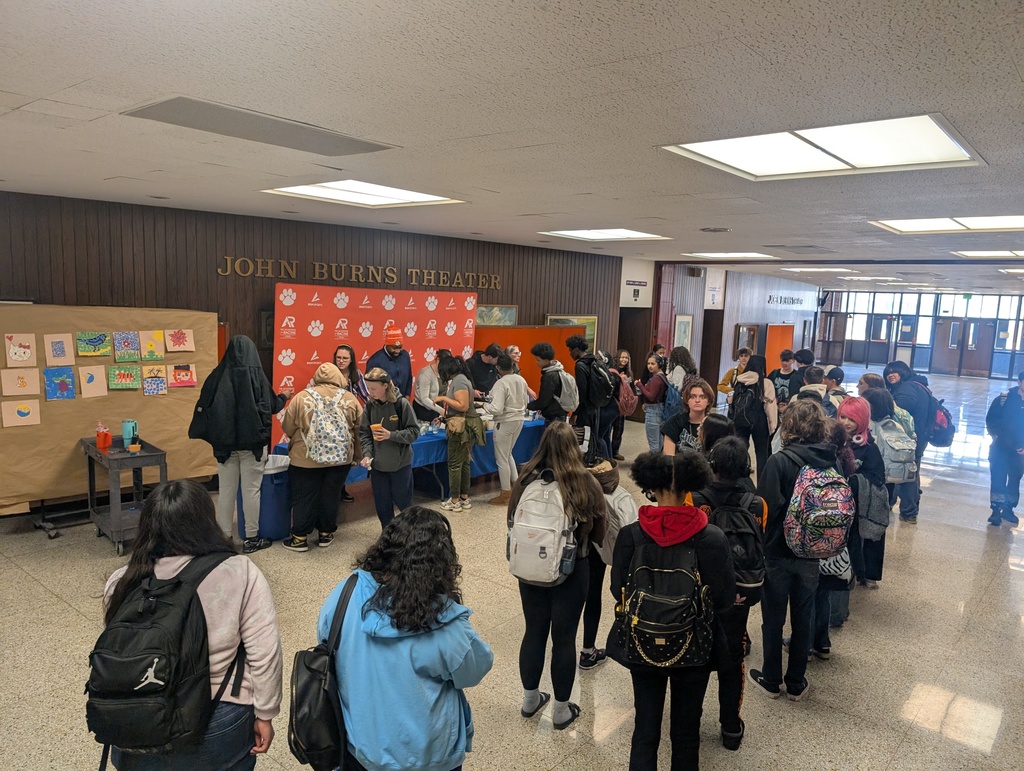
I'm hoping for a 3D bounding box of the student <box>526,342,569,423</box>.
[{"bbox_3d":[0.447,0.342,8.950,0.580,1.710,0.500,5,8,19],"label":"student"}]

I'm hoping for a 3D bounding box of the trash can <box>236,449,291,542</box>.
[{"bbox_3d":[-2.274,1.024,6.542,0.540,0.700,0.540,0,8,-19],"label":"trash can"}]

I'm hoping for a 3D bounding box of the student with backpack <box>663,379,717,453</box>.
[{"bbox_3d":[1.426,0.811,5.650,0.500,1.690,0.330,4,7,12],"label":"student with backpack"}]

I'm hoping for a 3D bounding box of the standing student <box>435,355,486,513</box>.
[{"bbox_3d":[-0.543,0.506,7.640,0.480,1.650,0.500,6,8,29],"label":"standing student"}]

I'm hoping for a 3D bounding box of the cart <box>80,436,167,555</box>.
[{"bbox_3d":[-3.453,0.967,6.349,0.450,0.860,0.910,-5,10,-42],"label":"cart"}]

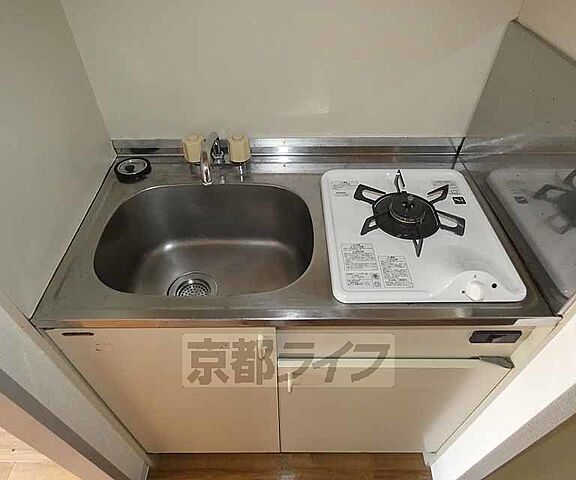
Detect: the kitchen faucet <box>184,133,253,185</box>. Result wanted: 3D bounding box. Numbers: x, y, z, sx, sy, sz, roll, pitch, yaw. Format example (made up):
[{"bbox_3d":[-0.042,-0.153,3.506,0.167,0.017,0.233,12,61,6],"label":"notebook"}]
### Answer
[{"bbox_3d":[-0.165,-0.169,0.775,0.160,0.135,0.188,0,46,-1],"label":"kitchen faucet"}]

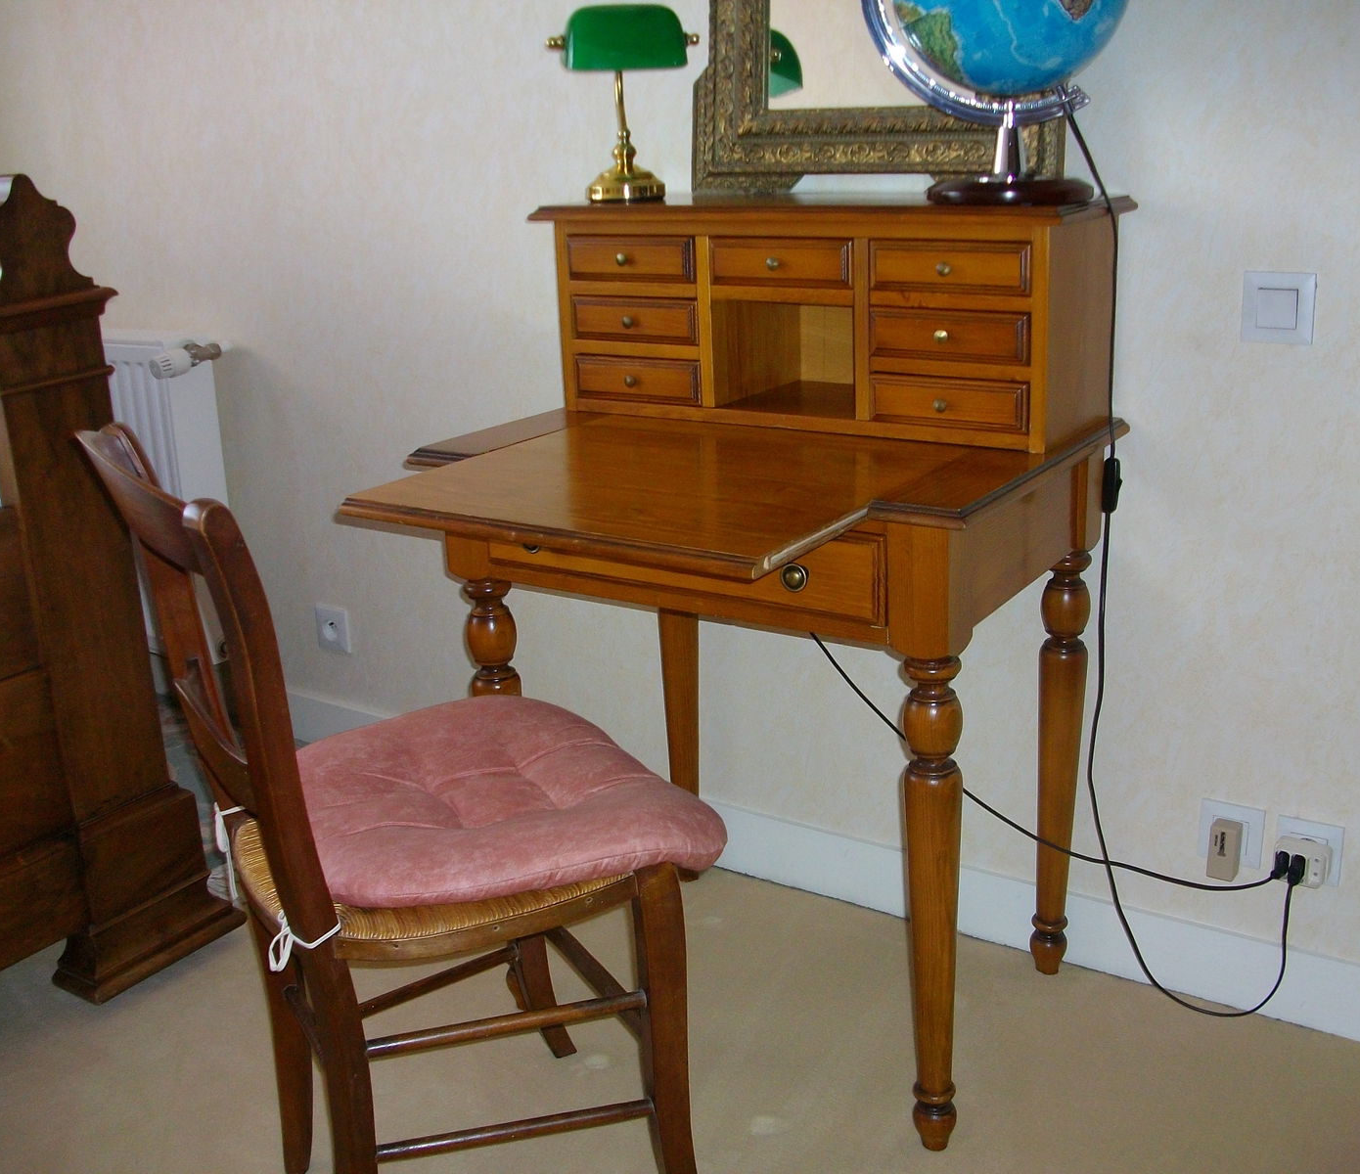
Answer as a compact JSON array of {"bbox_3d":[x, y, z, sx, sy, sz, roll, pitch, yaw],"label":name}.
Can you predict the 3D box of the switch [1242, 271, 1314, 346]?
[{"bbox_3d":[0.679,-0.316,1.643,0.081,0.081,0.012,9,21,32],"label":"switch"}]

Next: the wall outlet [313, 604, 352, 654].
[{"bbox_3d":[-0.641,0.078,2.677,0.081,0.081,0.012,9,21,32],"label":"wall outlet"}]

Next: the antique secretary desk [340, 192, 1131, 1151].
[{"bbox_3d":[0.060,0.086,1.728,0.705,1.027,0.737,9,21,32],"label":"antique secretary desk"}]

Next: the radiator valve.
[{"bbox_3d":[-0.864,-0.401,2.561,0.051,0.051,0.138,9,21,32],"label":"radiator valve"}]

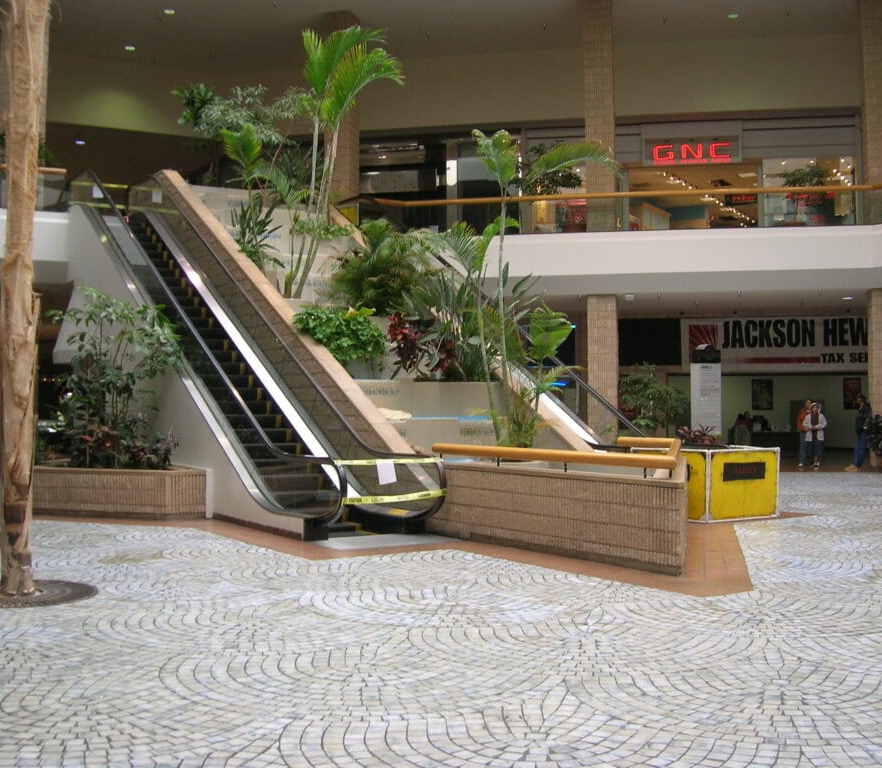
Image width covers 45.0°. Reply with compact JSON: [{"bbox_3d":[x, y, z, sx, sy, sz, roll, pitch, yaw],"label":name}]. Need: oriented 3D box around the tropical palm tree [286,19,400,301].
[{"bbox_3d":[-1.686,-3.886,18.600,2.000,4.700,1.800,0,-1,-6],"label":"tropical palm tree"}]

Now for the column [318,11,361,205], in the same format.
[{"bbox_3d":[-2.769,-6.881,29.735,0.800,7.300,0.800,0,-1,12],"label":"column"}]

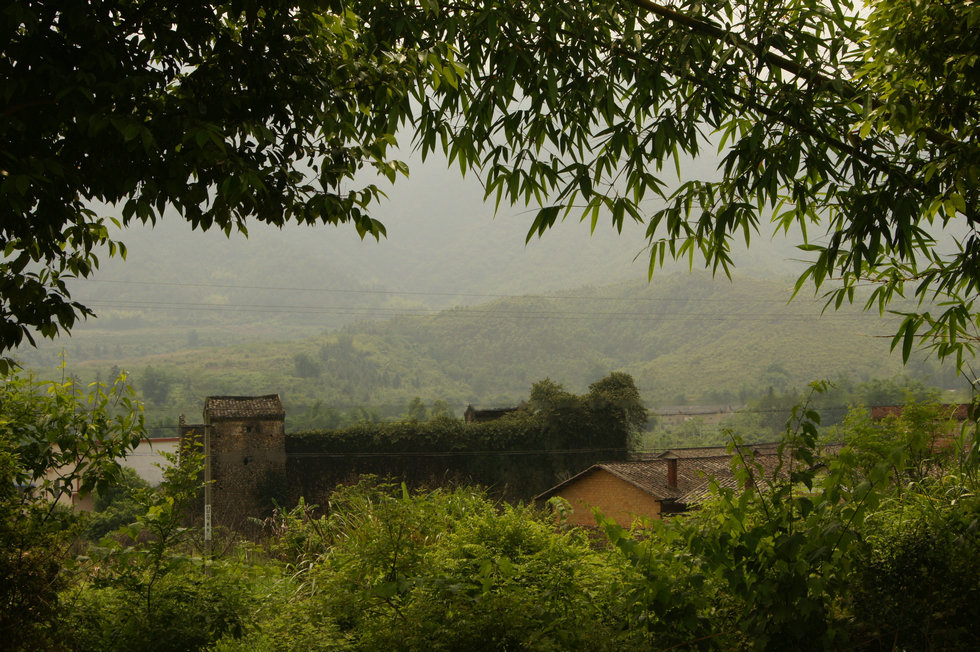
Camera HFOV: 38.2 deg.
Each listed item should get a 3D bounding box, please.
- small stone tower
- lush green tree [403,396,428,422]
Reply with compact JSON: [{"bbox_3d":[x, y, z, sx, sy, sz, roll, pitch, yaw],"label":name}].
[{"bbox_3d":[-14.880,8.200,85.500,4.600,8.000,4.400,0,1,-16],"label":"small stone tower"},{"bbox_3d":[-12.100,14.600,230.000,4.200,6.000,4.200,0,1,-16],"label":"lush green tree"}]

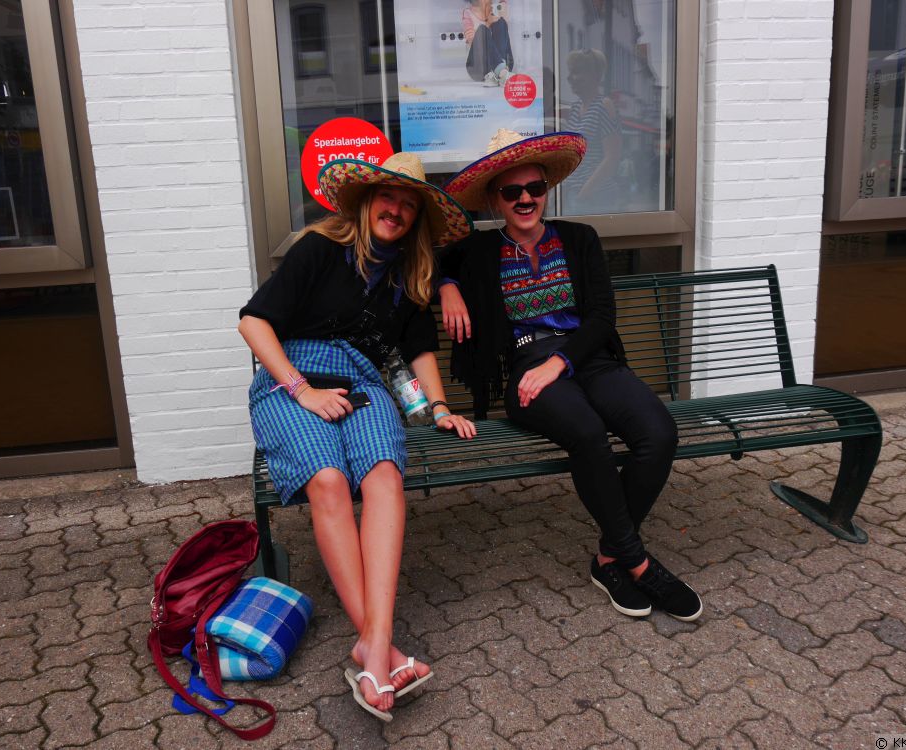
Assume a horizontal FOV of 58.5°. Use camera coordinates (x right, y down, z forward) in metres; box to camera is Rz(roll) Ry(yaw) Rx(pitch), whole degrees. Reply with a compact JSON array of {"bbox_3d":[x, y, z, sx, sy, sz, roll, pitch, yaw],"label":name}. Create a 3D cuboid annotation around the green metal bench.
[{"bbox_3d":[0.339,0.149,2.583,2.000,0.840,0.630,-5,13,-11],"label":"green metal bench"}]

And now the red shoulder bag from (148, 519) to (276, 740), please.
[{"bbox_3d":[-0.651,0.598,2.053,0.350,0.280,0.640,-6,13,-17],"label":"red shoulder bag"}]

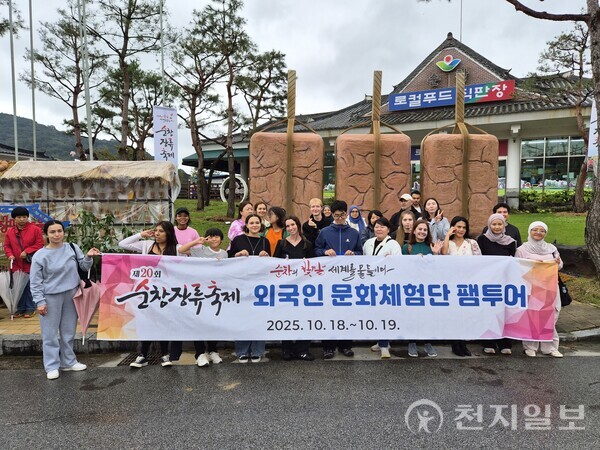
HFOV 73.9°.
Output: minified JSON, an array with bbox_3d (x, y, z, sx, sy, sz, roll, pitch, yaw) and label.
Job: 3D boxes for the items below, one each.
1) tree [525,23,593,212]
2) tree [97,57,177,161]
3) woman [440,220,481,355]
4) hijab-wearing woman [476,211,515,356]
[{"bbox_3d":[10.019,-4.065,15.275,2.900,7.172,2.800,0,4,0],"label":"tree"},{"bbox_3d":[-7.203,-4.011,17.783,3.300,6.455,3.200,0,4,0],"label":"tree"},{"bbox_3d":[1.862,0.719,4.624,0.460,1.625,0.350,1,4,8],"label":"woman"},{"bbox_3d":[2.299,0.695,4.653,0.480,1.646,0.340,1,4,10],"label":"hijab-wearing woman"}]

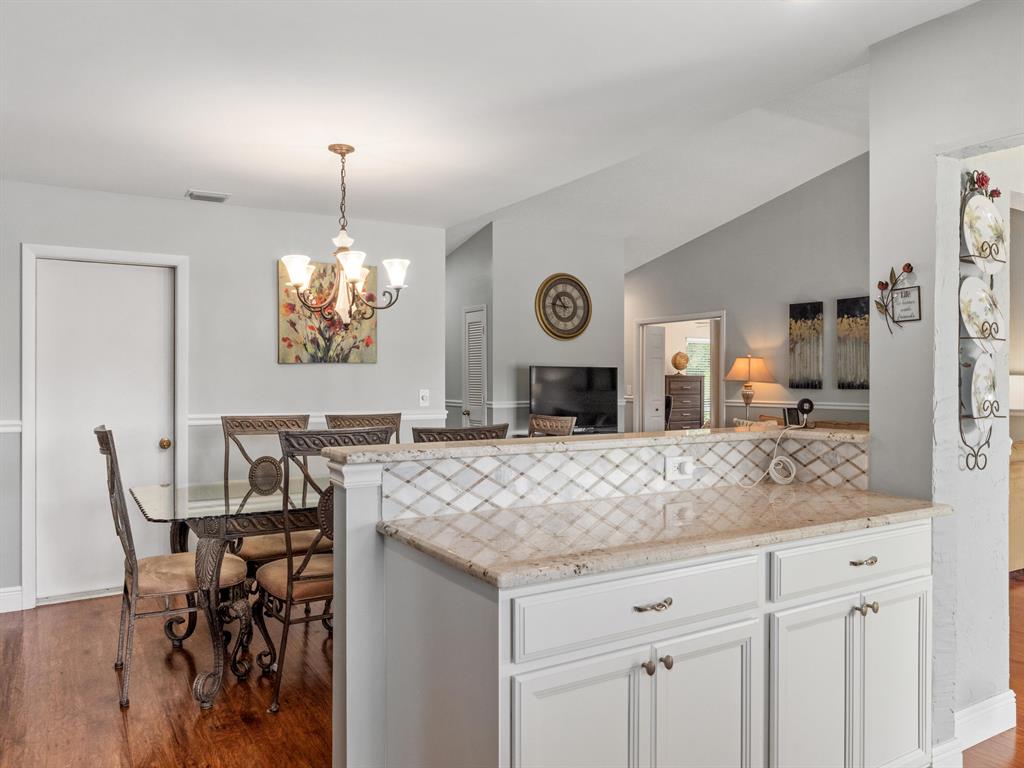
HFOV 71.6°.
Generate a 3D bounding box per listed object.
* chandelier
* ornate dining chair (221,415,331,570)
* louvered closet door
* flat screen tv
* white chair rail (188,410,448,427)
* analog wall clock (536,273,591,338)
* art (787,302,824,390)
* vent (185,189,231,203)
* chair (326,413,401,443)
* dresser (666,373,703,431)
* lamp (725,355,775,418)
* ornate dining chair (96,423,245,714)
[{"bbox_3d":[-0.837,-0.721,3.494,0.630,0.885,0.630,0,0,-31],"label":"chandelier"},{"bbox_3d":[-1.204,0.735,3.655,0.485,1.120,0.610,0,0,-31],"label":"ornate dining chair"},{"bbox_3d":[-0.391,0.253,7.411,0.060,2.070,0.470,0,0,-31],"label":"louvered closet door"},{"bbox_3d":[0.677,0.151,7.418,1.130,0.665,0.070,0,0,-31],"label":"flat screen tv"},{"bbox_3d":[-1.293,0.228,4.985,1.830,0.070,0.030,0,0,-31],"label":"white chair rail"},{"bbox_3d":[0.548,-0.807,7.466,0.710,0.710,0.060,0,0,-31],"label":"analog wall clock"},{"bbox_3d":[2.948,-0.382,7.145,0.035,0.870,0.395,0,0,-31],"label":"art"},{"bbox_3d":[-1.886,-1.157,4.419,0.260,0.030,0.220,0,0,-31],"label":"vent"},{"bbox_3d":[-0.730,0.735,3.936,0.485,1.120,0.610,0,0,-31],"label":"chair"},{"bbox_3d":[2.621,0.582,11.366,0.840,1.400,0.450,0,0,-31],"label":"dresser"},{"bbox_3d":[2.478,0.087,7.438,0.390,0.780,0.390,0,0,-31],"label":"lamp"},{"bbox_3d":[-1.498,0.736,3.137,0.610,1.120,0.485,0,0,-31],"label":"ornate dining chair"}]

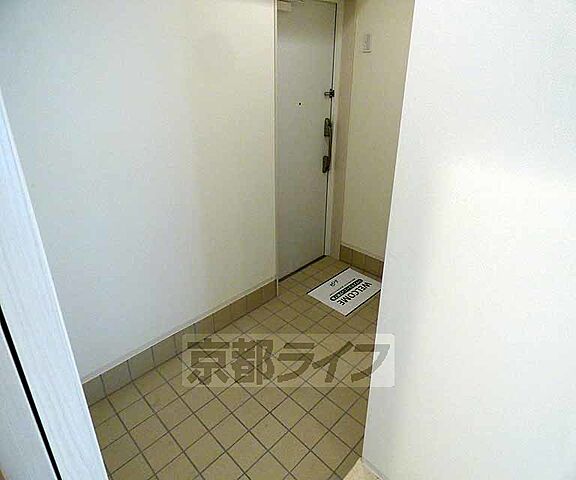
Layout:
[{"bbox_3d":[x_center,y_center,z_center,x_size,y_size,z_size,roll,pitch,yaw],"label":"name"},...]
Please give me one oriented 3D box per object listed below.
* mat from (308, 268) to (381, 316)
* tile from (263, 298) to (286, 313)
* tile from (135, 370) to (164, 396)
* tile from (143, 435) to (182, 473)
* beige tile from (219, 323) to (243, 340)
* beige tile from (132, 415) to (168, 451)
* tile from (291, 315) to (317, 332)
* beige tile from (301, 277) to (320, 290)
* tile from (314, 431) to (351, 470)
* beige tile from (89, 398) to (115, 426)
[{"bbox_3d":[0.513,0.418,2.959,0.405,0.008,0.602,25,36,39],"label":"mat"},{"bbox_3d":[-0.095,0.525,2.775,0.147,0.010,0.147,-25,36,-39],"label":"tile"},{"bbox_3d":[-0.840,0.870,2.121,0.147,0.010,0.147,-25,36,-39],"label":"tile"},{"bbox_3d":[-0.630,1.063,1.738,0.145,0.010,0.145,24,36,39],"label":"tile"},{"bbox_3d":[-0.418,0.676,2.493,0.146,0.012,0.146,24,36,39],"label":"beige tile"},{"bbox_3d":[-0.730,1.014,1.826,0.146,0.010,0.146,25,36,39],"label":"beige tile"},{"bbox_3d":[0.116,0.621,2.585,0.147,0.010,0.147,-25,36,-39],"label":"tile"},{"bbox_3d":[0.209,0.382,3.048,0.146,0.010,0.146,25,36,39],"label":"beige tile"},{"bbox_3d":[0.219,1.063,1.748,0.146,0.010,0.146,24,36,39],"label":"tile"},{"bbox_3d":[-1.047,0.966,1.917,0.146,0.010,0.146,25,36,39],"label":"beige tile"}]

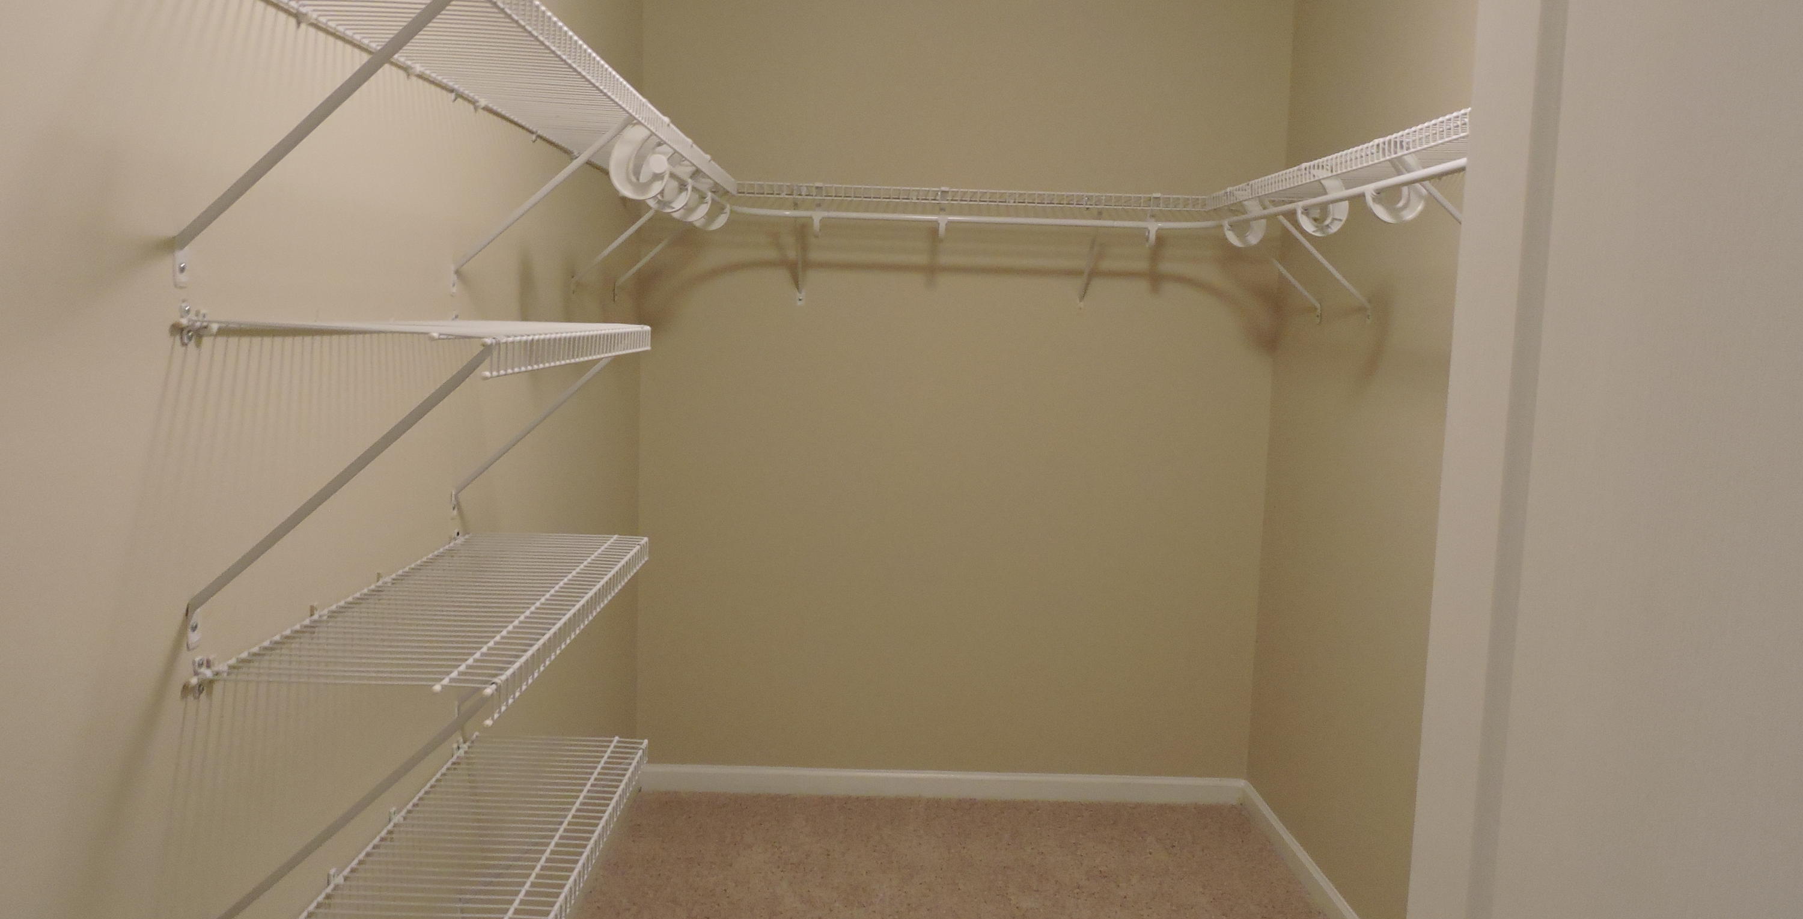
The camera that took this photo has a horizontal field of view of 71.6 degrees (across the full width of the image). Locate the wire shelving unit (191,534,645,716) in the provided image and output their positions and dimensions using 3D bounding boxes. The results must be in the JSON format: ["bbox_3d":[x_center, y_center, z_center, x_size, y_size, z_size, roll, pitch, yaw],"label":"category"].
[{"bbox_3d":[-0.575,0.194,1.693,0.307,0.048,0.867,2,7,-1],"label":"wire shelving unit"}]

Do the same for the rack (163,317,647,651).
[{"bbox_3d":[-0.569,-0.020,1.675,0.307,0.334,0.881,2,7,-1],"label":"rack"}]

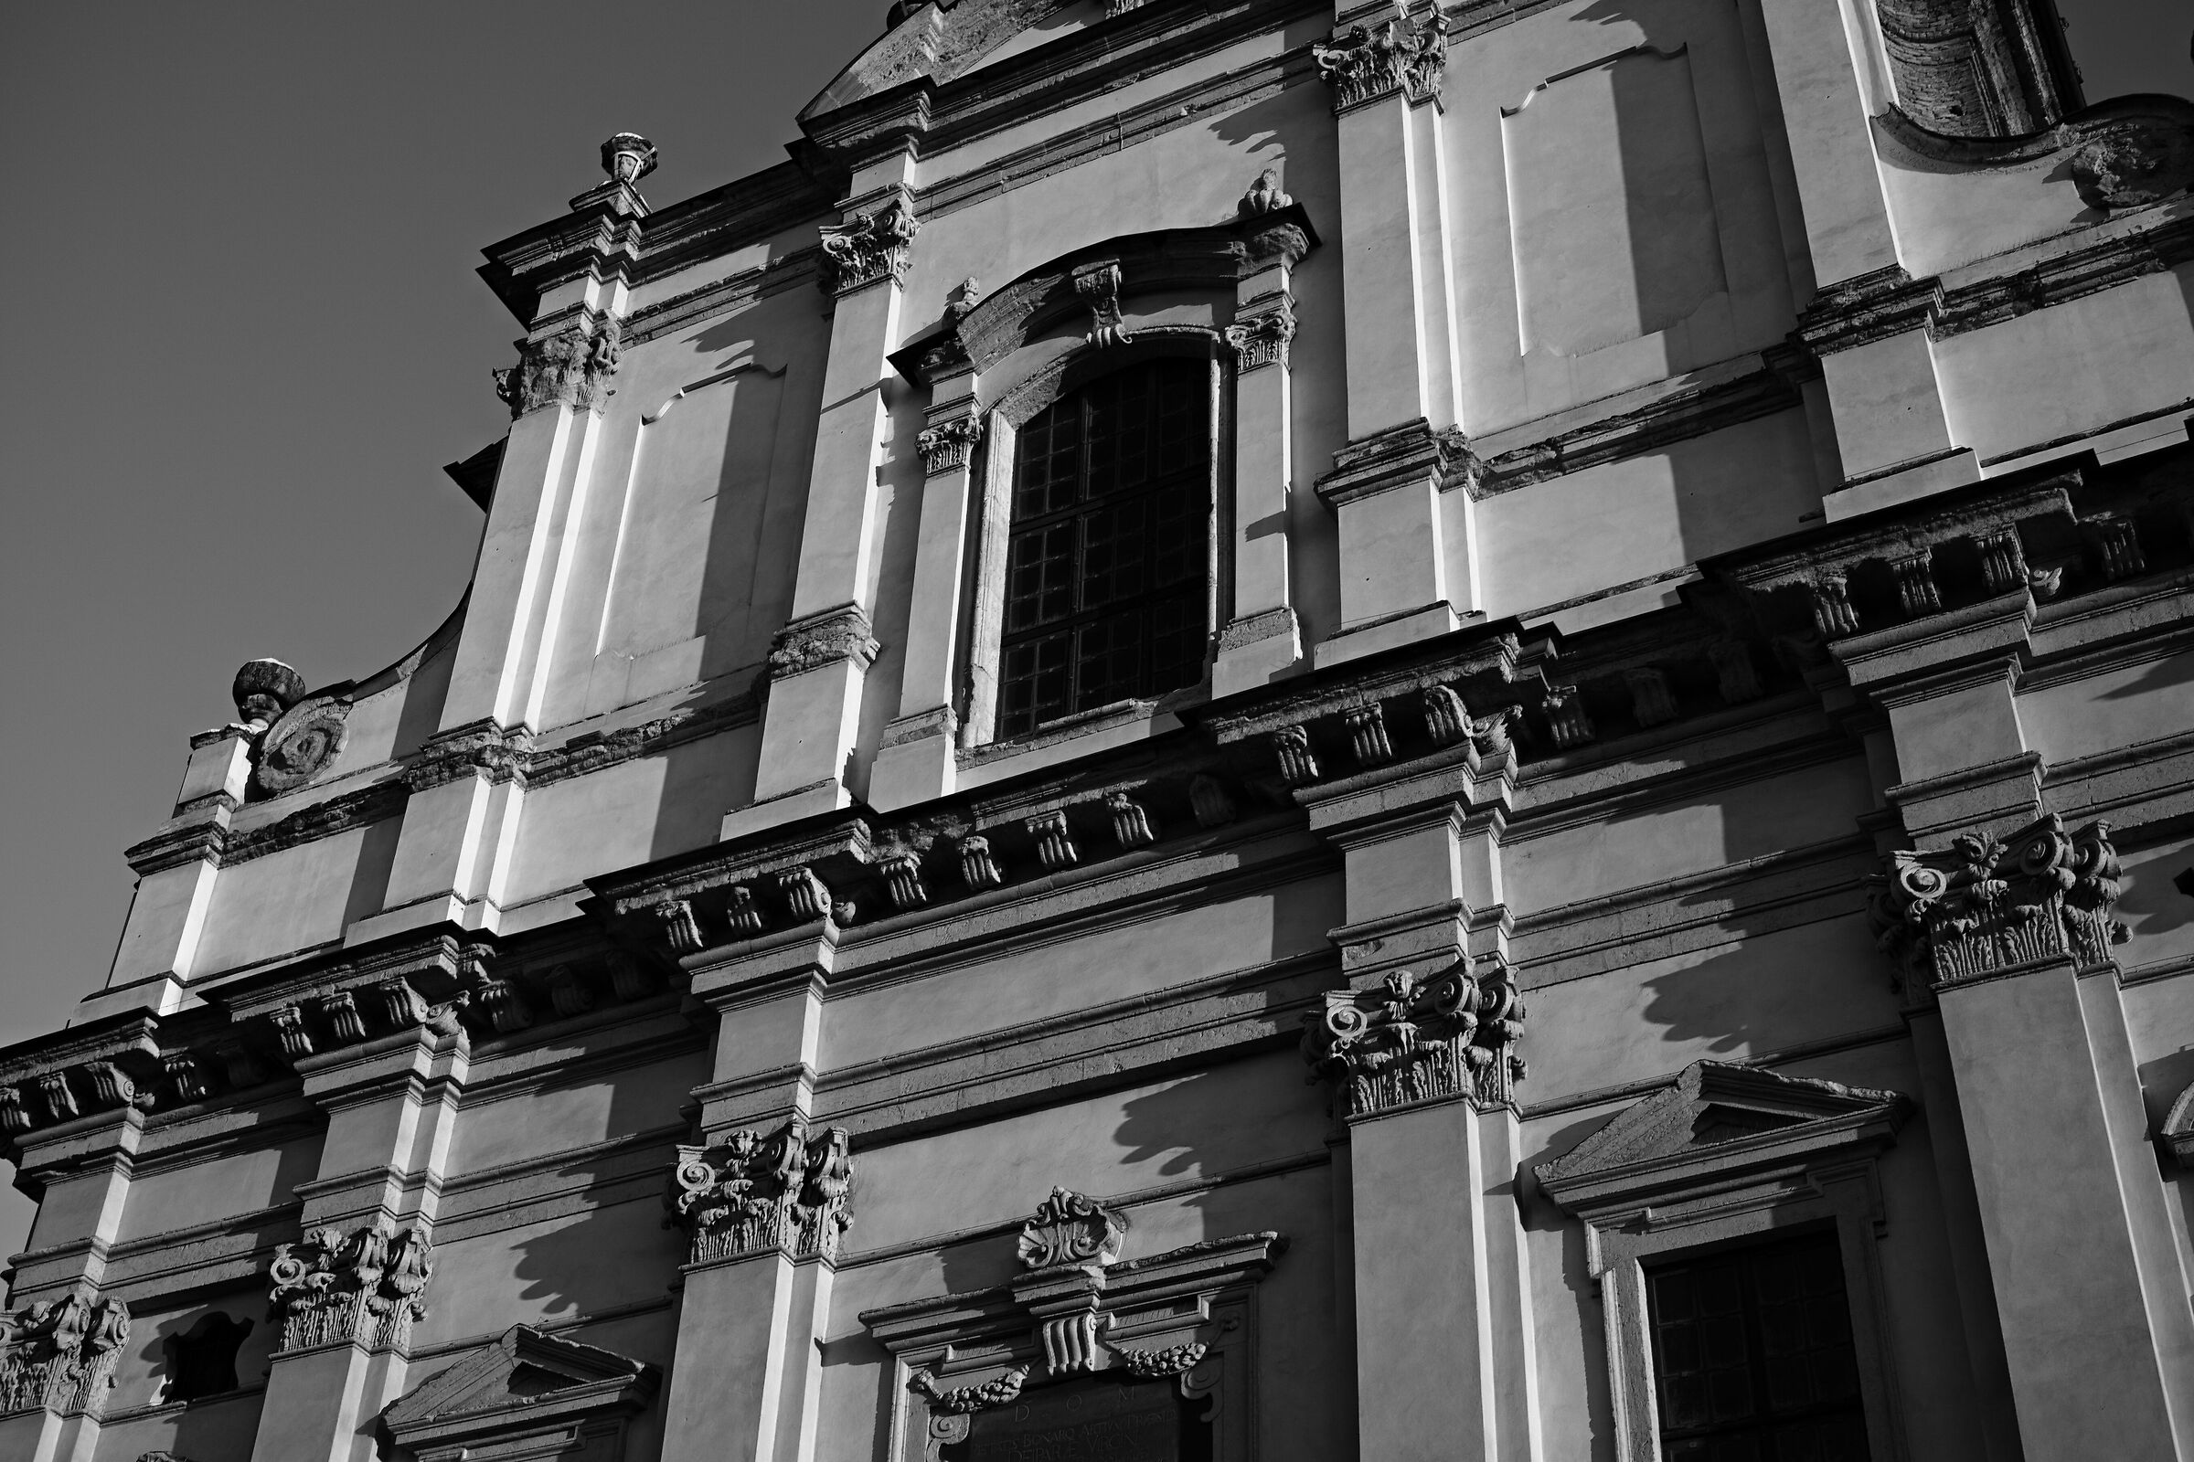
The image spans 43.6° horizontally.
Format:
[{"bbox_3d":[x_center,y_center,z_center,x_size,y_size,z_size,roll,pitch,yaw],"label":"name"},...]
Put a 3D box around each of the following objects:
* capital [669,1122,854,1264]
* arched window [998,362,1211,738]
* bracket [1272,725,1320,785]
[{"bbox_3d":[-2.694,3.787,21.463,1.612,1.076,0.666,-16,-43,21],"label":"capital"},{"bbox_3d":[0.074,-1.662,23.037,2.030,4.176,0.305,-16,-43,21],"label":"arched window"},{"bbox_3d":[1.508,0.176,20.798,0.280,0.260,0.370,-16,-43,21],"label":"bracket"}]

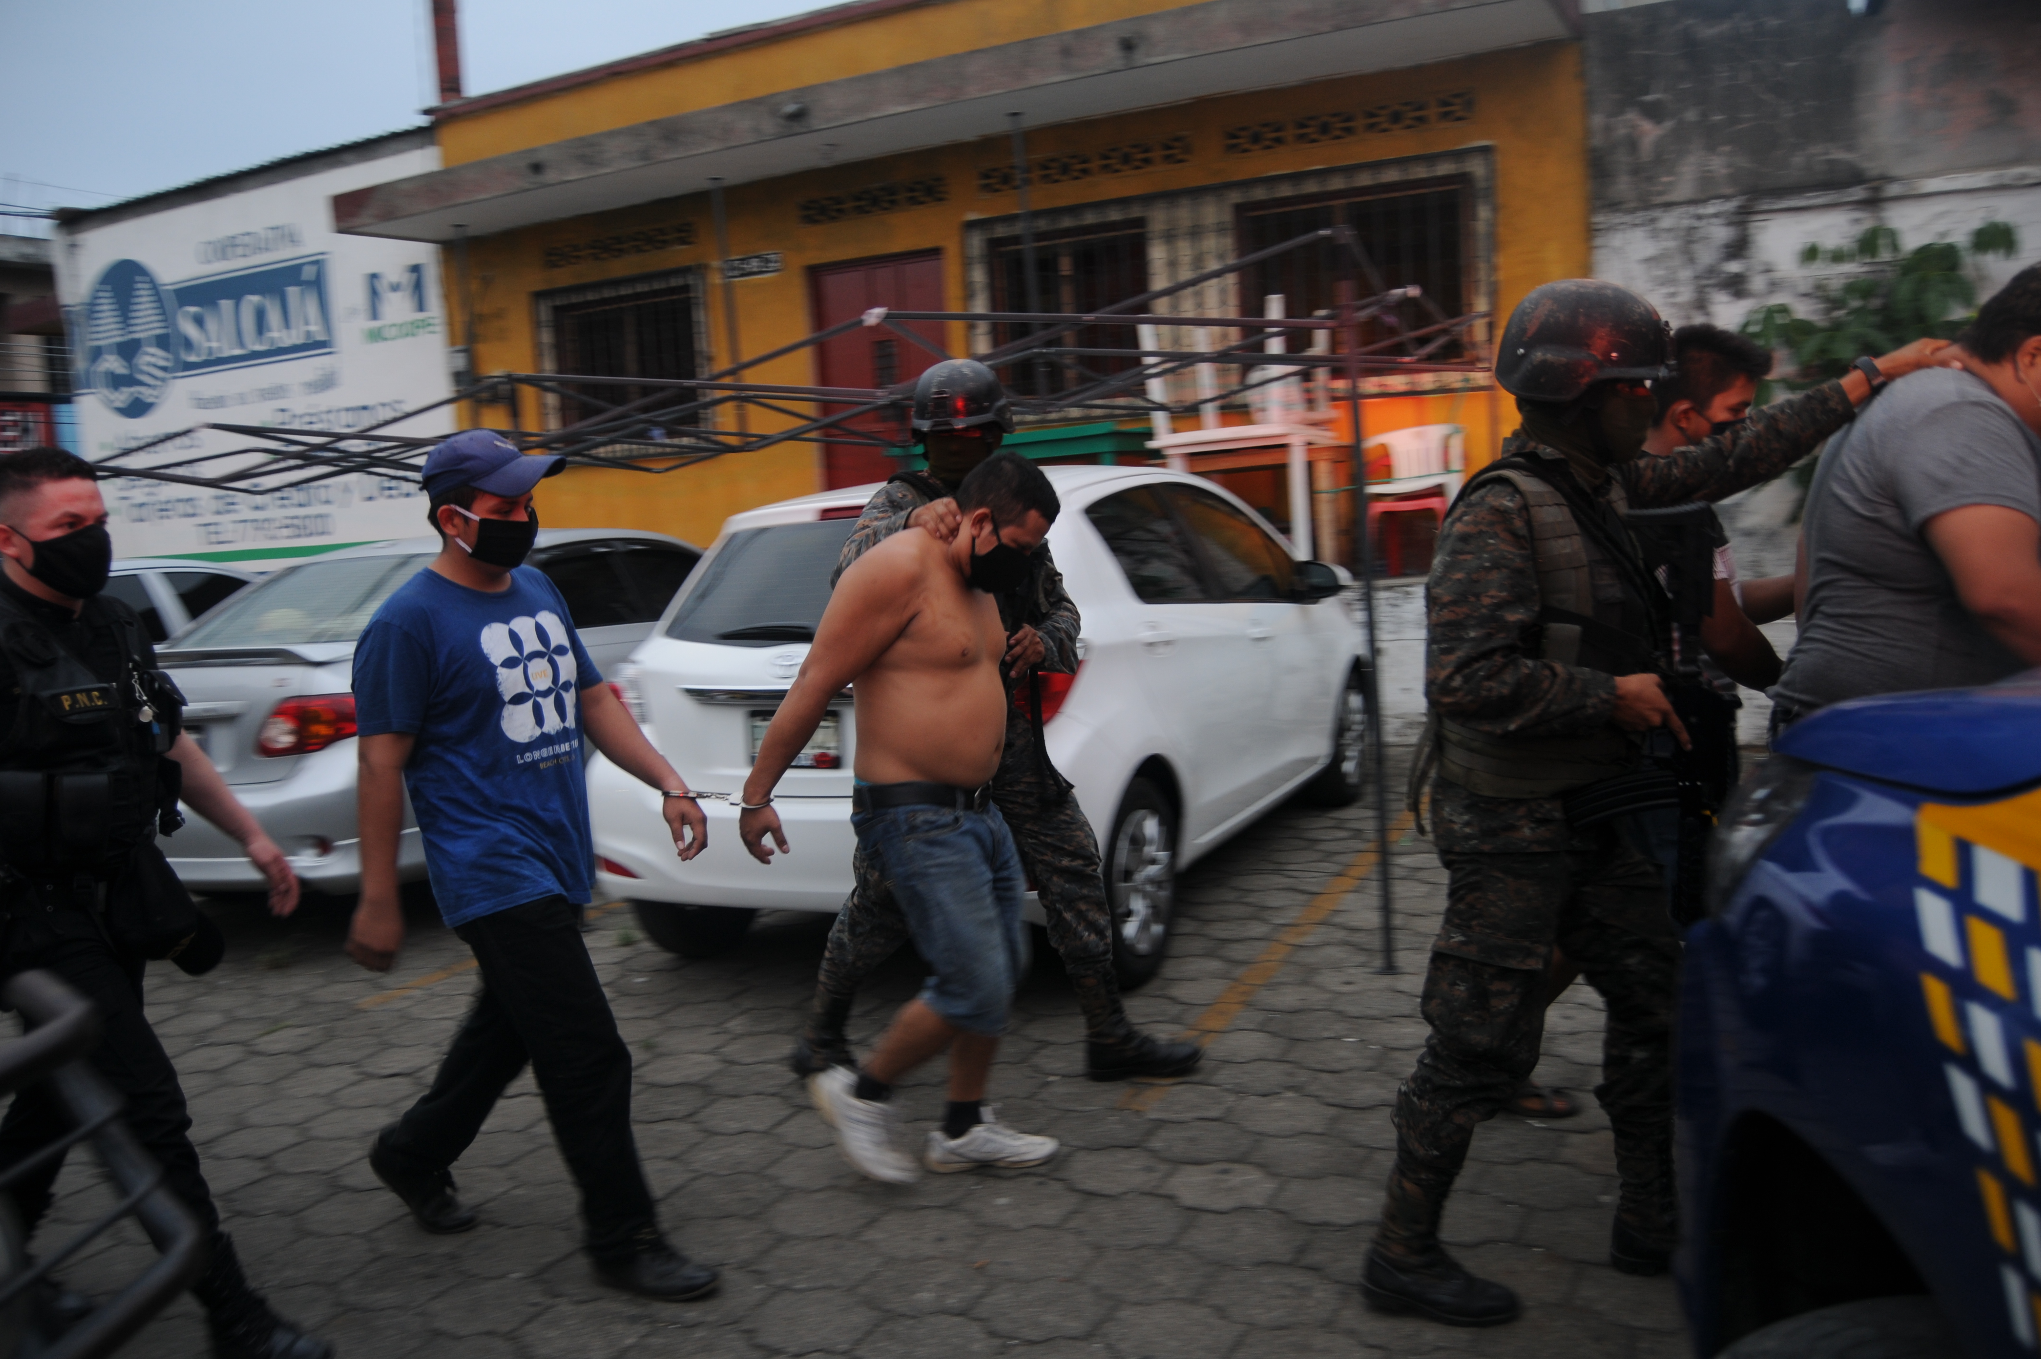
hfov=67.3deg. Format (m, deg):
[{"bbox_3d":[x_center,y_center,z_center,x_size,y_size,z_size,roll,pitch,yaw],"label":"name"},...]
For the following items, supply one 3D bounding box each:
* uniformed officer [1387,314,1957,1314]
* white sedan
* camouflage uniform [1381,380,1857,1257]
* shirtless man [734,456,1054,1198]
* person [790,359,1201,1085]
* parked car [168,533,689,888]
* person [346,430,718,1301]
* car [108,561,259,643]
[{"bbox_3d":[1.146,0.149,2.680,1.200,1.710,0.620,-5,6,-9],"label":"uniformed officer"},{"bbox_3d":[0.148,-0.026,5.888,1.695,1.510,3.890,-1,7,26],"label":"white sedan"},{"bbox_3d":[1.061,0.194,2.739,1.050,1.400,0.550,-5,6,-9],"label":"camouflage uniform"},{"bbox_3d":[-0.218,0.285,3.324,0.620,1.510,0.600,-2,7,22],"label":"shirtless man"},{"bbox_3d":[-0.144,0.110,3.754,0.850,1.750,0.600,0,8,38],"label":"person"},{"bbox_3d":[-2.397,0.002,7.675,1.760,1.475,4.540,-2,7,22],"label":"parked car"},{"bbox_3d":[-0.974,0.322,3.031,0.850,1.620,0.560,0,7,32],"label":"person"},{"bbox_3d":[-5.283,0.099,8.890,1.730,1.490,4.350,-2,7,24],"label":"car"}]

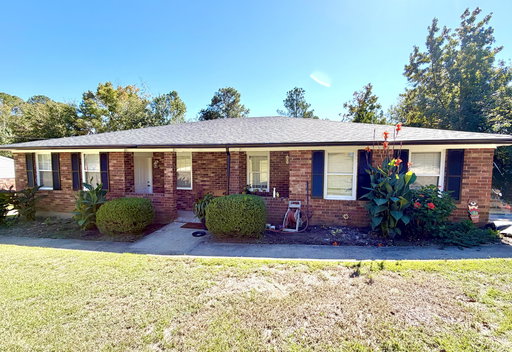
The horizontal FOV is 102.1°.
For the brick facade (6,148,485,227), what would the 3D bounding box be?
[{"bbox_3d":[-1.766,0.290,7.250,16.130,2.360,0.900,1,4,11],"label":"brick facade"}]

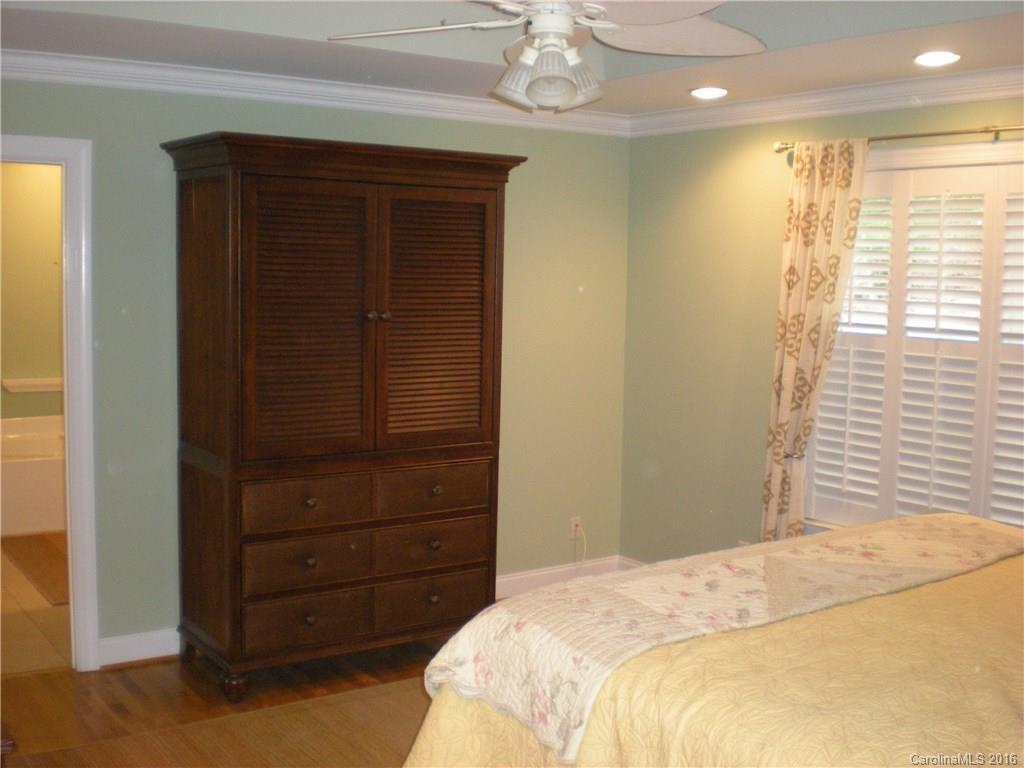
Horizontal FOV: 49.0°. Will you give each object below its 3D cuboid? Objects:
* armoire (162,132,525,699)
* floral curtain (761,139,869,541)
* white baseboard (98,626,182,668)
[{"bbox_3d":[-0.680,0.127,4.565,1.290,2.120,0.650,-3,8,-33],"label":"armoire"},{"bbox_3d":[1.196,0.137,4.509,0.140,2.200,0.470,-3,8,-31],"label":"floral curtain"},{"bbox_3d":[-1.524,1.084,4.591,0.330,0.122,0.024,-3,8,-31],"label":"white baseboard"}]

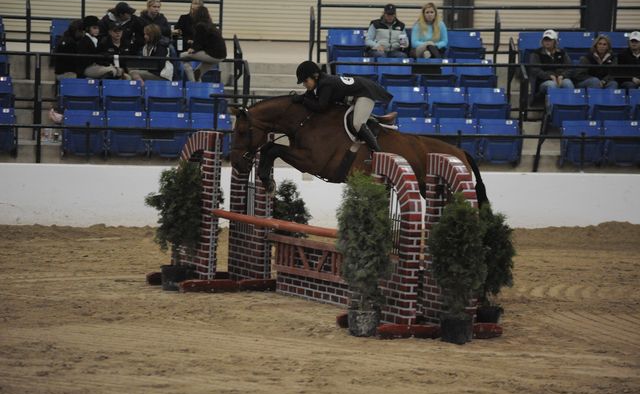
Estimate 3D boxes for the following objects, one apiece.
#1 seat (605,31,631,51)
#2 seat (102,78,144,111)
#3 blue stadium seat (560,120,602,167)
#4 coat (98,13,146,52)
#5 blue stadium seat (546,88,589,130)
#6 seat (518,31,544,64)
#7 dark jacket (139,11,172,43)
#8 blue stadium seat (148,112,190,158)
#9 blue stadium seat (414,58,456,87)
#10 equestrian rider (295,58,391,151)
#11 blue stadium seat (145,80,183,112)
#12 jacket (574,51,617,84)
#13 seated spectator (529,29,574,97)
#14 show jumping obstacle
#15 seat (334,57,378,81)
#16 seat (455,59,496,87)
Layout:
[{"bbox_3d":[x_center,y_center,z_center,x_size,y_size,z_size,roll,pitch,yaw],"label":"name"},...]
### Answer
[{"bbox_3d":[3.974,-1.895,47.598,0.510,0.610,0.420,1,4,-6],"label":"seat"},{"bbox_3d":[-2.595,-1.212,46.818,0.520,0.670,0.420,1,4,-7],"label":"seat"},{"bbox_3d":[3.449,-0.687,46.784,0.520,0.670,0.420,1,4,-7],"label":"blue stadium seat"},{"bbox_3d":[-2.612,-2.132,46.760,0.580,0.640,0.400,0,4,-15],"label":"coat"},{"bbox_3d":[3.315,-1.112,47.598,0.520,0.670,0.420,1,4,-7],"label":"blue stadium seat"},{"bbox_3d":[2.810,-1.794,45.700,0.500,0.660,0.450,1,4,-9],"label":"seat"},{"bbox_3d":[-2.248,-2.262,48.413,0.480,0.580,0.360,0,4,-15],"label":"dark jacket"},{"bbox_3d":[-1.945,-0.778,46.073,0.520,0.670,0.420,1,4,-7],"label":"blue stadium seat"},{"bbox_3d":[1.506,-1.479,46.313,0.510,0.610,0.420,1,4,-6],"label":"blue stadium seat"},{"bbox_3d":[0.217,-0.818,34.200,0.980,0.990,0.550,0,4,-22],"label":"equestrian rider"},{"bbox_3d":[-1.906,-1.101,43.700,0.500,0.660,0.450,1,4,-9],"label":"blue stadium seat"},{"bbox_3d":[3.609,-1.660,46.462,0.540,0.520,0.360,1,4,-6],"label":"jacket"},{"bbox_3d":[3.007,-1.566,46.362,0.560,1.200,0.750,1,4,-6],"label":"seated spectator"},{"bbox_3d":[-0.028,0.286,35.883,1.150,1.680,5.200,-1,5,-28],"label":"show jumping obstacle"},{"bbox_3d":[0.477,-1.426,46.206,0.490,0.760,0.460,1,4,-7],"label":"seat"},{"bbox_3d":[2.024,-1.477,46.363,0.510,0.610,0.420,1,4,-6],"label":"seat"}]

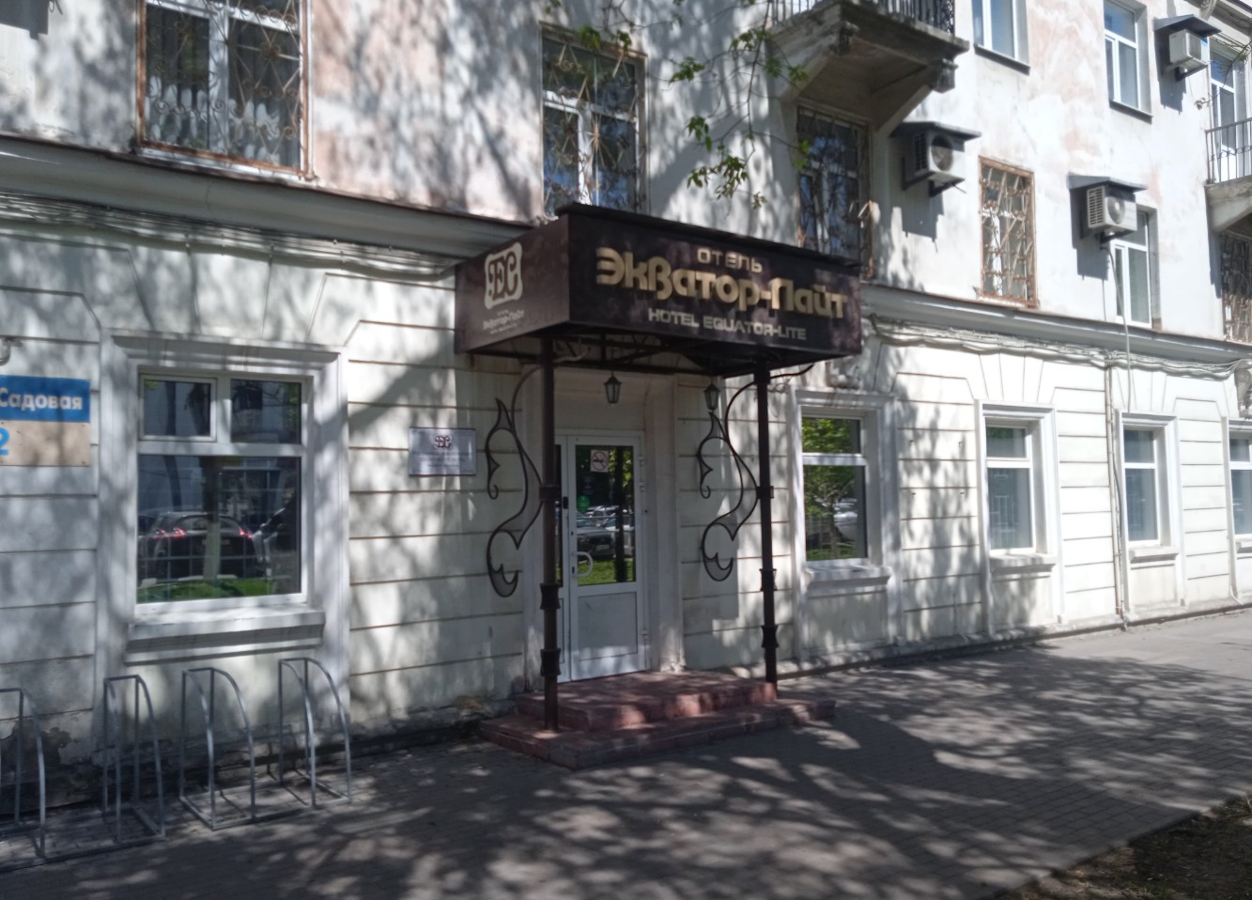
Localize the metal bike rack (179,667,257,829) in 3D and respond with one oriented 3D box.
[{"bbox_3d":[-2.519,1.792,6.201,0.220,0.791,0.837,1,-5,-35],"label":"metal bike rack"}]

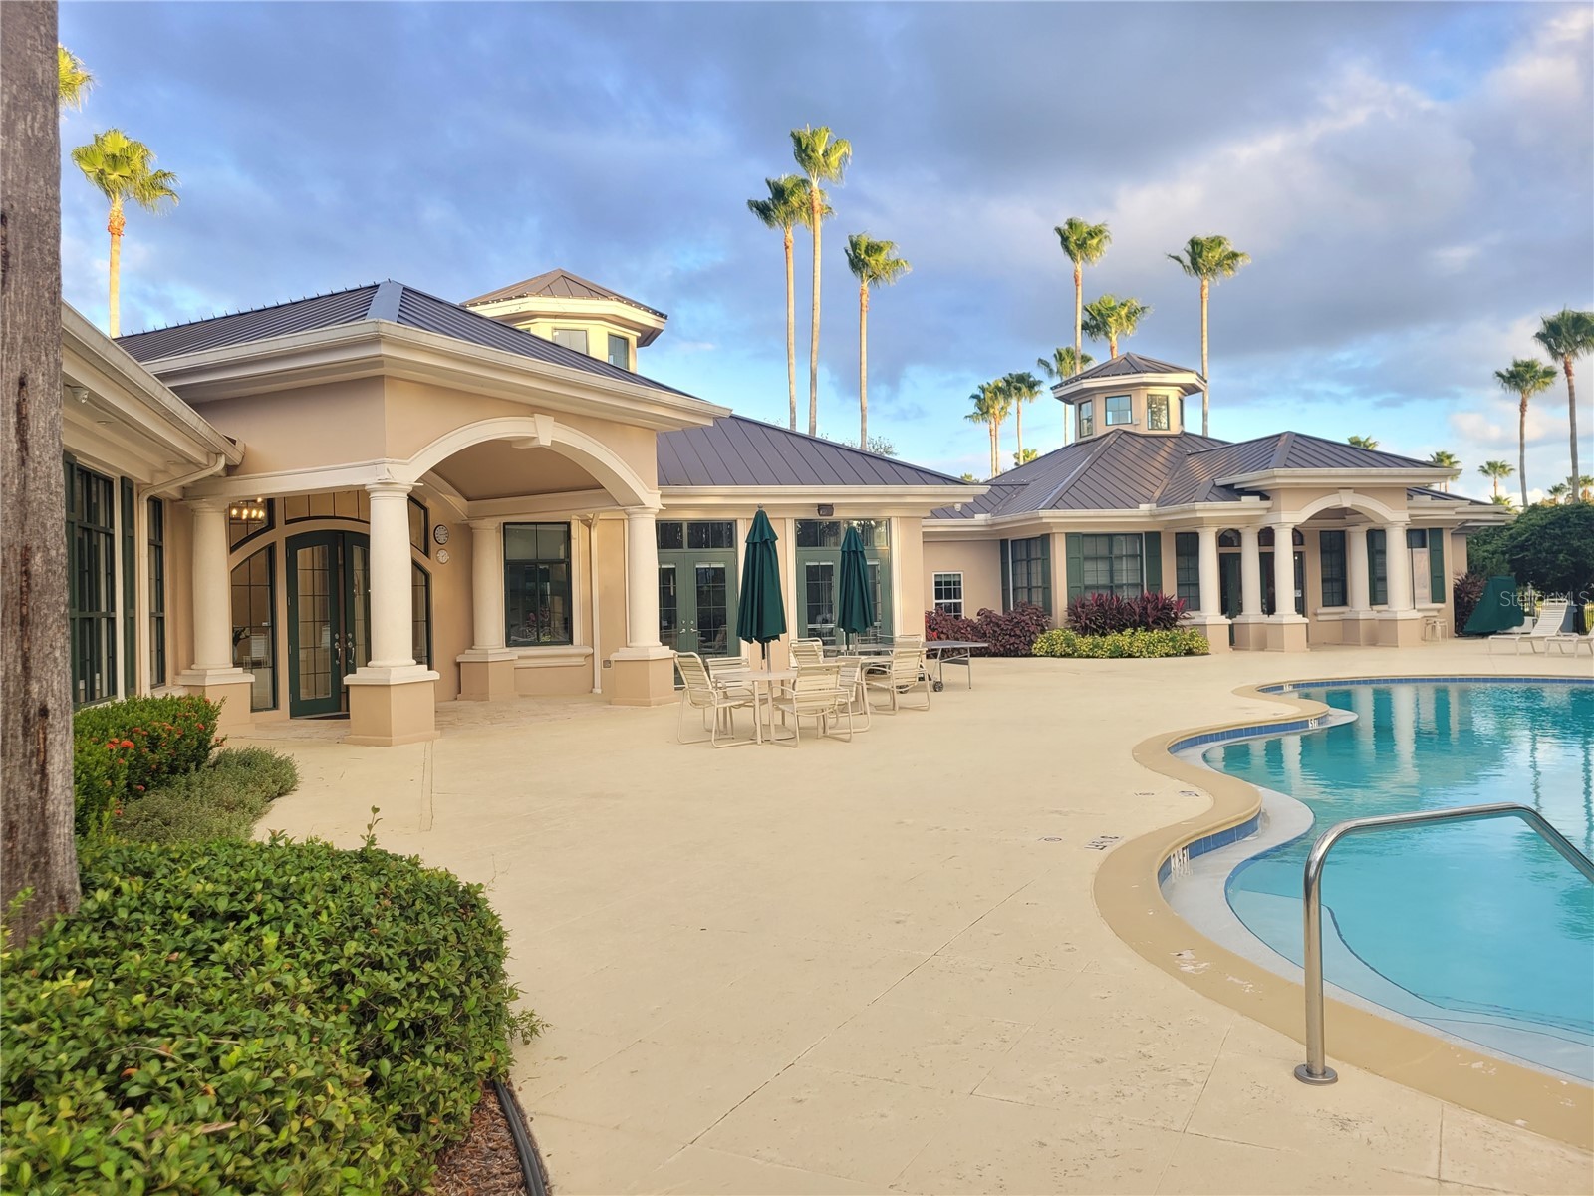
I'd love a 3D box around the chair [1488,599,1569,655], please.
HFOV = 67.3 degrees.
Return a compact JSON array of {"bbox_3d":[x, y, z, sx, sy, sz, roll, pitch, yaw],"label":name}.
[{"bbox_3d":[16.375,0.673,26.603,1.650,1.080,0.660,-1,0,-18],"label":"chair"}]

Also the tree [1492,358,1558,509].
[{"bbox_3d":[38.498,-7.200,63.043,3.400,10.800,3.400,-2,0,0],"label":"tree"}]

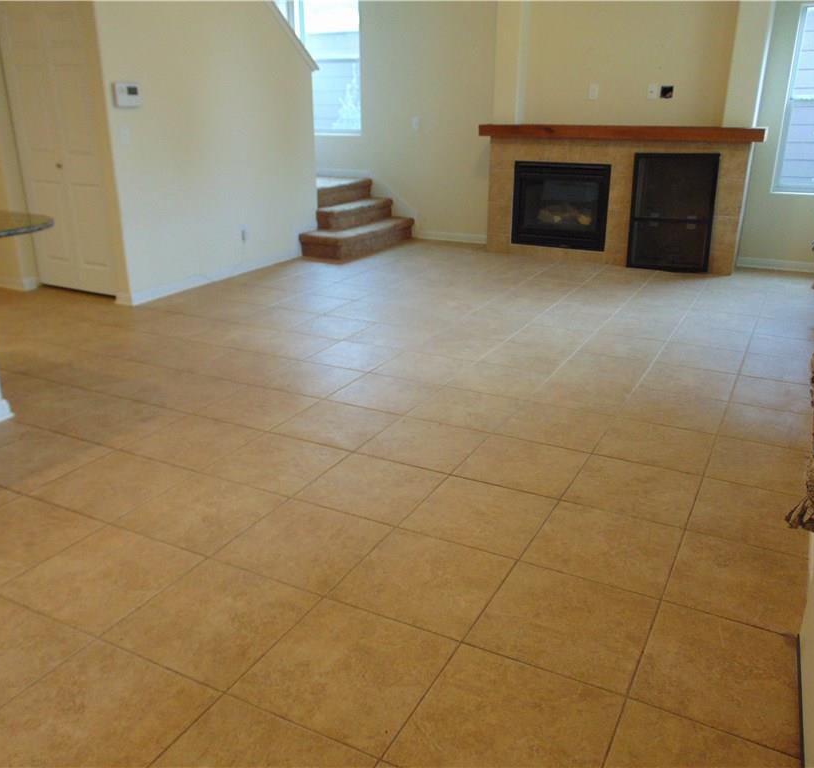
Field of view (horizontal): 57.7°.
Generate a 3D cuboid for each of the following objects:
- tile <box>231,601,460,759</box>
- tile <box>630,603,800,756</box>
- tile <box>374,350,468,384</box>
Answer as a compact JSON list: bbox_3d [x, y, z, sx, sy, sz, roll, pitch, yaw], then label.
[{"bbox_3d":[-0.162,0.759,1.956,0.454,0.010,0.454,10,23,26],"label":"tile"},{"bbox_3d":[0.820,0.742,1.903,0.387,0.012,0.440,10,23,26],"label":"tile"},{"bbox_3d":[0.104,-0.092,4.259,0.452,0.010,0.452,10,23,26],"label":"tile"}]

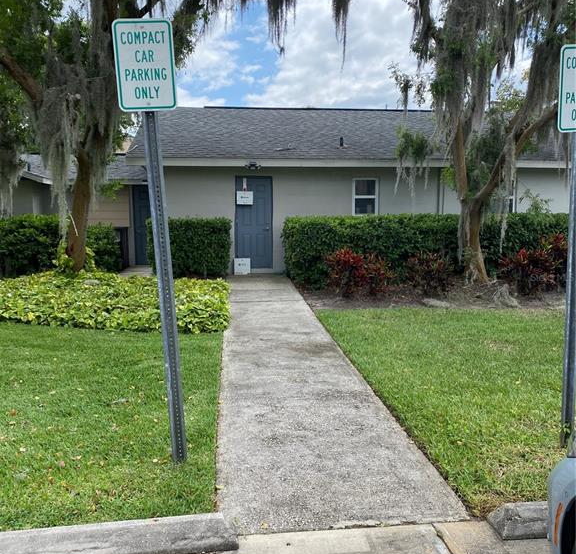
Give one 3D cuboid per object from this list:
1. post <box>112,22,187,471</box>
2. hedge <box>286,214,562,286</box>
[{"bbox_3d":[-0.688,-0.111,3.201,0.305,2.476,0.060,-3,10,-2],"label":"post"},{"bbox_3d":[2.970,-0.552,11.418,5.900,1.300,1.350,-1,7,-6],"label":"hedge"}]

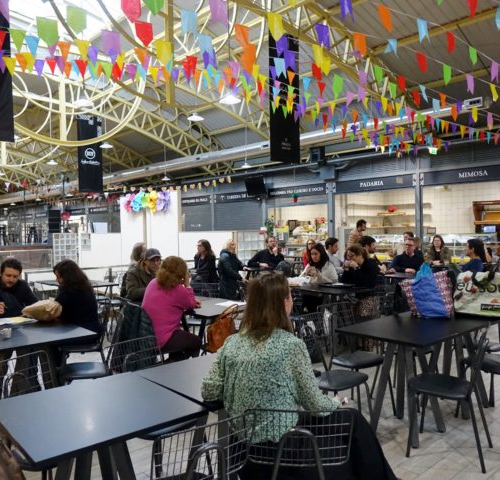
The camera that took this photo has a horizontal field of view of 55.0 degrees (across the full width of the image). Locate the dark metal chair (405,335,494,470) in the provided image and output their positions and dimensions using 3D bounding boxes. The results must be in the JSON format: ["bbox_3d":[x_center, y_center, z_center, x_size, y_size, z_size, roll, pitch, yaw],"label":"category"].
[{"bbox_3d":[1.315,0.986,3.180,0.500,0.830,0.430,0,2,31],"label":"dark metal chair"}]

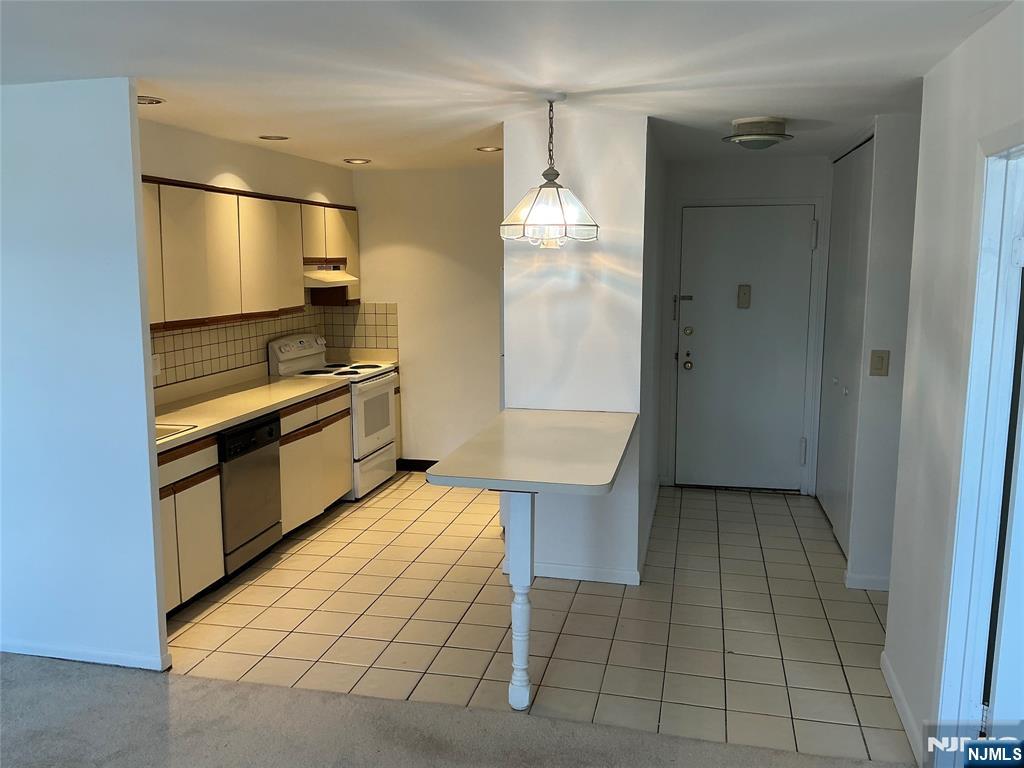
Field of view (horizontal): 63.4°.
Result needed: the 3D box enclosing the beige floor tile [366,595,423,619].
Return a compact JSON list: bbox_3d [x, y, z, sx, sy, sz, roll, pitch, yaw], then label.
[{"bbox_3d":[-0.586,1.131,4.184,0.243,0.012,0.243,2,8,13],"label":"beige floor tile"}]

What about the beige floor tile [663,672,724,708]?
[{"bbox_3d":[0.746,1.256,3.382,0.243,0.010,0.240,2,9,13],"label":"beige floor tile"}]

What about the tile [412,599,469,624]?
[{"bbox_3d":[-0.348,1.147,4.170,0.243,0.010,0.243,2,8,13],"label":"tile"}]

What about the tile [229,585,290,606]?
[{"bbox_3d":[-1.284,1.087,4.247,0.236,0.015,0.236,2,8,13],"label":"tile"}]

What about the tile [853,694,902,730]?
[{"bbox_3d":[1.388,1.248,3.148,0.135,0.015,0.236,2,8,13],"label":"tile"}]

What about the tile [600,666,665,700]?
[{"bbox_3d":[0.505,1.246,3.441,0.243,0.010,0.240,2,9,13],"label":"tile"}]

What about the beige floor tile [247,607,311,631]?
[{"bbox_3d":[-1.128,1.154,4.057,0.243,0.010,0.240,2,9,13],"label":"beige floor tile"}]

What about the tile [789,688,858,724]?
[{"bbox_3d":[1.229,1.279,3.280,0.241,0.012,0.242,2,9,13],"label":"tile"}]

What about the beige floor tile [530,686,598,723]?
[{"bbox_3d":[0.212,1.276,3.290,0.244,0.012,0.221,2,9,13],"label":"beige floor tile"}]

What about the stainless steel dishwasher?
[{"bbox_3d":[-1.721,0.602,4.663,0.600,0.812,0.619,2,9,13],"label":"stainless steel dishwasher"}]

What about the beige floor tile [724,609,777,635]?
[{"bbox_3d":[1.153,1.159,4.027,0.243,0.010,0.240,2,9,13],"label":"beige floor tile"}]

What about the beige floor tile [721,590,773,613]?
[{"bbox_3d":[1.225,1.139,4.316,0.243,0.010,0.243,2,8,13],"label":"beige floor tile"}]

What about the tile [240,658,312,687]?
[{"bbox_3d":[-1.012,1.241,3.565,0.243,0.010,0.243,2,8,13],"label":"tile"}]

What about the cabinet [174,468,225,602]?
[{"bbox_3d":[-1.770,0.729,4.101,0.520,0.542,0.365,2,8,13],"label":"cabinet"}]

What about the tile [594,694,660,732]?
[{"bbox_3d":[0.449,1.281,3.212,0.243,0.010,0.230,2,9,13],"label":"tile"}]

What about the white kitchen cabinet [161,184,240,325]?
[{"bbox_3d":[-1.868,-0.738,4.669,0.310,0.717,0.744,2,9,13],"label":"white kitchen cabinet"}]

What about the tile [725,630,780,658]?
[{"bbox_3d":[1.075,1.169,3.711,0.236,0.015,0.236,2,8,13],"label":"tile"}]

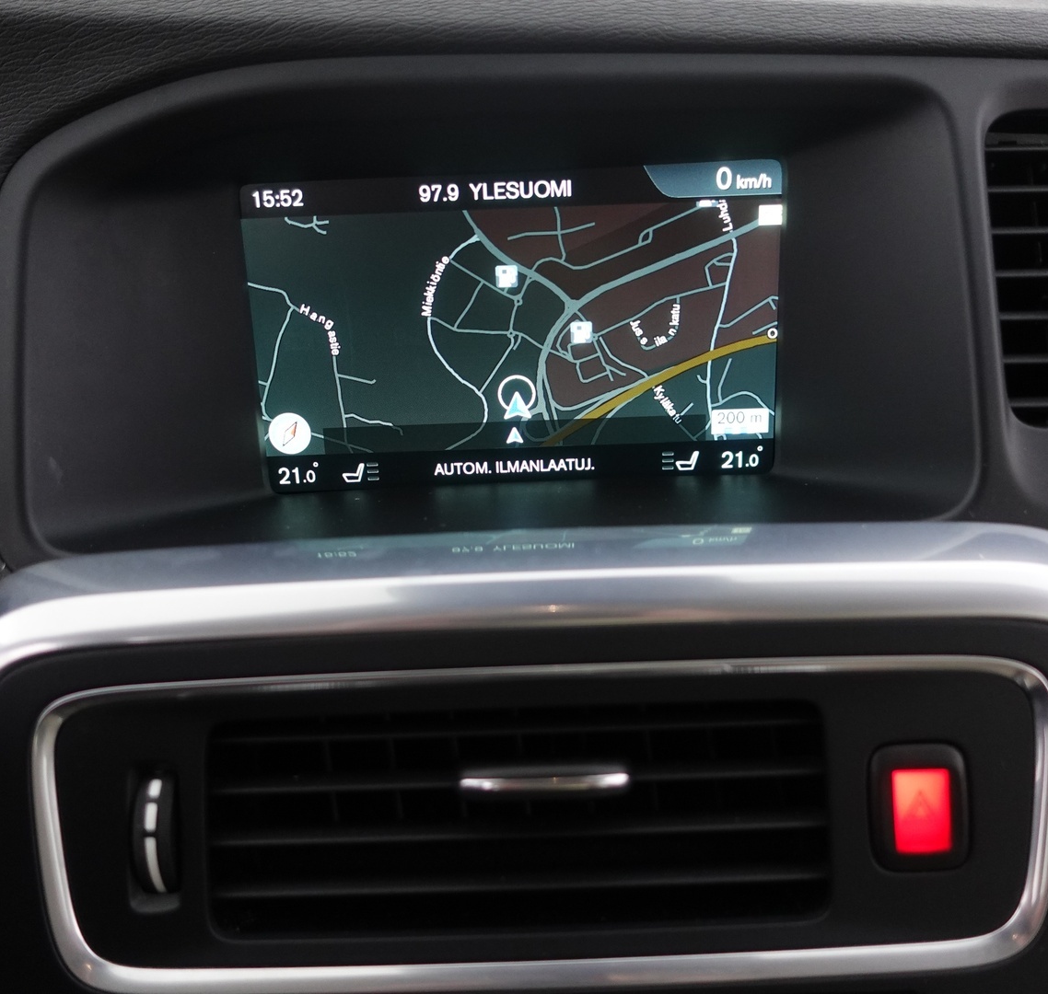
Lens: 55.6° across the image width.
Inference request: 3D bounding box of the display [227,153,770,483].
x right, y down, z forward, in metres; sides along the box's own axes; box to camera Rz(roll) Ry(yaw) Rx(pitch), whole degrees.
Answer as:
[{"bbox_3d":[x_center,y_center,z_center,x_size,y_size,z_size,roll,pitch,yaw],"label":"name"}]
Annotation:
[{"bbox_3d":[-0.002,-0.049,0.300,0.153,0.092,0.012,-2,16,1],"label":"display"}]

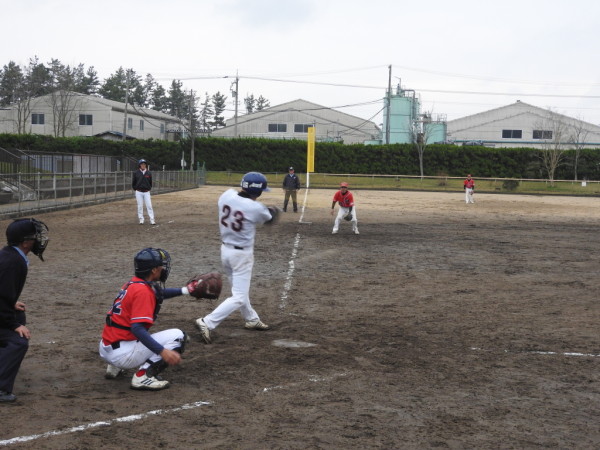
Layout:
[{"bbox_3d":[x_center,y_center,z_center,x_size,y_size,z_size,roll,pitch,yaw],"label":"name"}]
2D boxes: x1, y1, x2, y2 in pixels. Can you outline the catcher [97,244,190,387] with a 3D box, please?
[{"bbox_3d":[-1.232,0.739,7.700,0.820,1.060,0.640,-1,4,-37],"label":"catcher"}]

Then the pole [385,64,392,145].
[{"bbox_3d":[10.351,-12.512,112.000,0.360,12.600,0.360,1,3,0],"label":"pole"}]

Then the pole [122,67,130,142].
[{"bbox_3d":[-19.715,-11.435,107.404,0.450,12.085,0.450,3,4,0],"label":"pole"}]

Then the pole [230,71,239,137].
[{"bbox_3d":[-8.202,-12.501,118.445,0.800,13.280,0.600,1,4,0],"label":"pole"}]

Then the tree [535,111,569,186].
[{"bbox_3d":[22.256,-6.749,84.230,3.000,6.873,2.900,1,4,0],"label":"tree"}]

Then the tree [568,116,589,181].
[{"bbox_3d":[26.221,-7.183,90.206,1.900,6.137,1.900,1,4,0],"label":"tree"}]

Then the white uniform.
[{"bbox_3d":[-0.627,0.367,10.050,0.540,1.420,0.820,4,4,30],"label":"white uniform"}]

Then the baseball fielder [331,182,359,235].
[{"bbox_3d":[1.128,-0.406,23.900,0.700,1.290,0.650,1,3,3],"label":"baseball fielder"}]

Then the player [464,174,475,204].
[{"bbox_3d":[9.779,-2.048,55.000,0.580,1.690,0.400,2,3,12],"label":"player"}]

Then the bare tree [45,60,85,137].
[{"bbox_3d":[-24.102,-10.836,97.396,4.100,11.833,3.900,1,4,0],"label":"bare tree"}]

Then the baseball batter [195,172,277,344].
[{"bbox_3d":[-0.618,0.336,10.070,0.600,1.720,1.000,4,4,30],"label":"baseball batter"}]

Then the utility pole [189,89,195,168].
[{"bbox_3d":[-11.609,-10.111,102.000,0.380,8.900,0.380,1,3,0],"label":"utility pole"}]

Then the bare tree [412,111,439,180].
[{"bbox_3d":[13.112,-8.392,100.000,2.700,7.300,2.700,1,3,0],"label":"bare tree"}]

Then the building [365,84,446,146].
[{"bbox_3d":[12.591,-10.943,115.387,9.500,11.559,7.500,1,4,0],"label":"building"}]

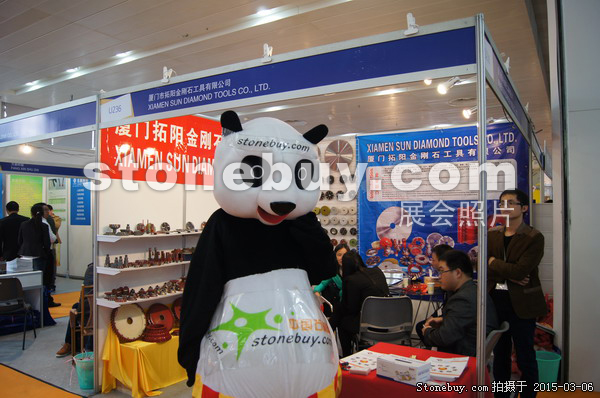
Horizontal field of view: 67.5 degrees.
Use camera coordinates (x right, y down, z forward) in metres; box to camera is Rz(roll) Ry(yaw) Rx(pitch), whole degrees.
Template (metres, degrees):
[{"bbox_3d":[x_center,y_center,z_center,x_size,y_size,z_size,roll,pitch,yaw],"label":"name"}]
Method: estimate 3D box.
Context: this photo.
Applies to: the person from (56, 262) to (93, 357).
[{"bbox_3d":[-2.200,1.008,4.713,0.750,1.280,0.580,-1,-2,41],"label":"person"}]

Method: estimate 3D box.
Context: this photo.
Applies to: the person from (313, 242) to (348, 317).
[{"bbox_3d":[0.370,1.048,4.712,0.550,1.200,0.700,0,-1,-18],"label":"person"}]

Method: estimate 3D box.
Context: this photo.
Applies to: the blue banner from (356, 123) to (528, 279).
[{"bbox_3d":[1.618,0.187,5.424,2.040,2.040,0.025,0,-1,31],"label":"blue banner"}]

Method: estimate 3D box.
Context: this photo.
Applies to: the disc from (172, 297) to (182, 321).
[{"bbox_3d":[-1.134,1.096,4.396,0.030,0.270,0.270,-20,-14,41],"label":"disc"}]

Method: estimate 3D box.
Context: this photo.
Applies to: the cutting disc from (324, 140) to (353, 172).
[{"bbox_3d":[0.521,-0.577,6.085,0.425,0.425,0.020,0,-1,31],"label":"cutting disc"}]

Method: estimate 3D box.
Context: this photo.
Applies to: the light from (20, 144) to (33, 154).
[{"bbox_3d":[-3.044,-0.545,5.000,0.120,0.100,0.120,-1,-1,31],"label":"light"}]

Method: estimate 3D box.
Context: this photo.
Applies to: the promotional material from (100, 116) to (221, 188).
[{"bbox_3d":[-0.912,-0.502,4.984,0.020,0.720,2.860,0,-1,31],"label":"promotional material"}]

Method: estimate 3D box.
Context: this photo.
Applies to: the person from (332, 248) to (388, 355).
[{"bbox_3d":[0.550,1.032,3.932,0.550,1.200,0.750,1,-1,-34],"label":"person"}]

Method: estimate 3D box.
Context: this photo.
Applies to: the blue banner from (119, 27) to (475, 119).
[{"bbox_3d":[-0.368,-0.743,2.960,2.860,0.200,0.040,-1,-1,31],"label":"blue banner"}]

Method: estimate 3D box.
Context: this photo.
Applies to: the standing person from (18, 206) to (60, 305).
[{"bbox_3d":[-4.120,0.883,7.216,0.520,1.630,0.420,-1,-1,37],"label":"standing person"}]

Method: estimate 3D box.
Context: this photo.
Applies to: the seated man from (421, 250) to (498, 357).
[{"bbox_3d":[1.060,0.968,2.963,0.660,1.290,0.530,0,-1,21],"label":"seated man"}]

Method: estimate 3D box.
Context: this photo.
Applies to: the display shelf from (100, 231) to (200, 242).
[{"bbox_3d":[-1.300,0.330,4.091,0.290,0.050,1.000,-1,-1,31],"label":"display shelf"}]

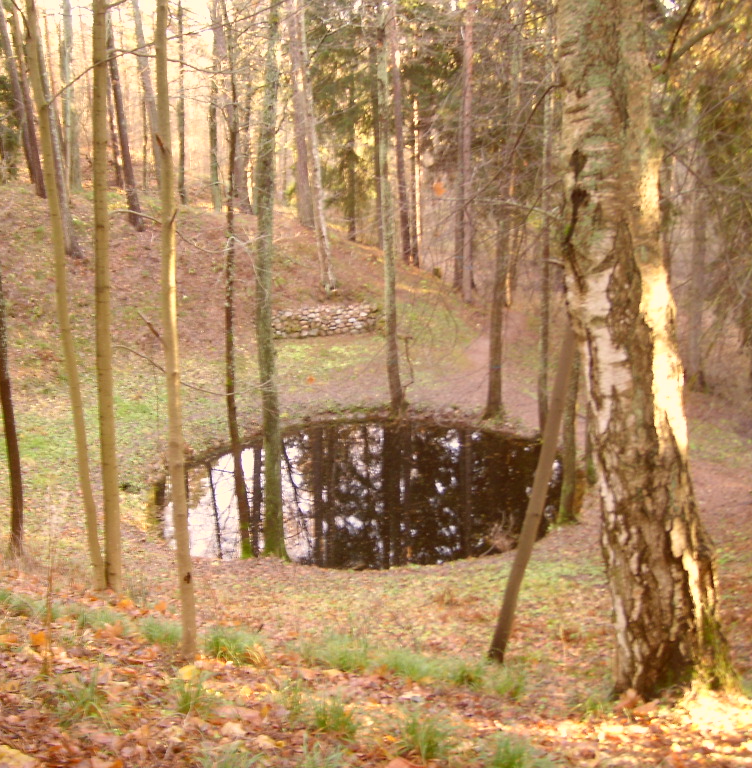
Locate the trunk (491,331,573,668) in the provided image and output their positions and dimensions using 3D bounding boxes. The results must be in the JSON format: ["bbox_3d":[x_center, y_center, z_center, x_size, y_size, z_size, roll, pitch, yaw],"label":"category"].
[{"bbox_3d":[0.753,0.583,5.025,0.100,1.782,0.090,12,18,10],"label":"trunk"}]

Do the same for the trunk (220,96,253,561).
[{"bbox_3d":[-1.380,-0.446,10.304,0.160,4.661,0.130,-2,12,-8],"label":"trunk"}]

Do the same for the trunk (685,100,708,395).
[{"bbox_3d":[5.866,-2.441,18.949,0.300,5.184,0.280,-4,12,1],"label":"trunk"}]

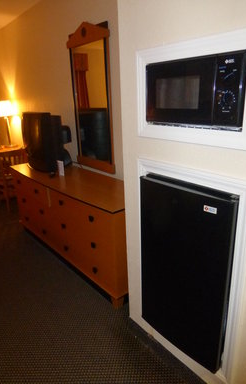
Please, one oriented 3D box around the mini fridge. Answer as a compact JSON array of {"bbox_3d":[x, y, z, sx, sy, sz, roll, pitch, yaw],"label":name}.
[{"bbox_3d":[0.447,0.337,1.430,0.502,0.882,0.481,-17,24,-37],"label":"mini fridge"}]

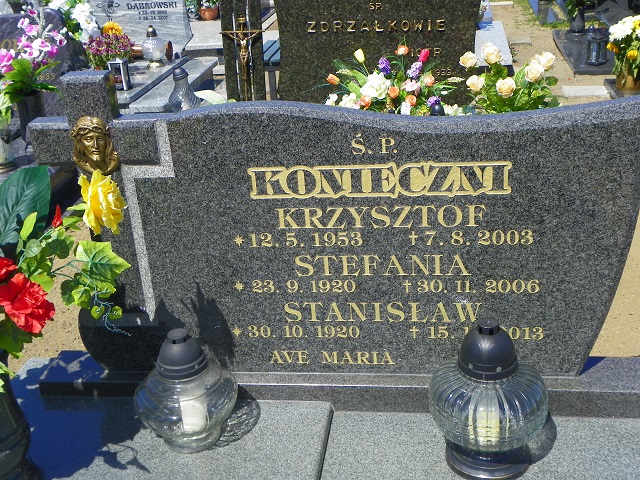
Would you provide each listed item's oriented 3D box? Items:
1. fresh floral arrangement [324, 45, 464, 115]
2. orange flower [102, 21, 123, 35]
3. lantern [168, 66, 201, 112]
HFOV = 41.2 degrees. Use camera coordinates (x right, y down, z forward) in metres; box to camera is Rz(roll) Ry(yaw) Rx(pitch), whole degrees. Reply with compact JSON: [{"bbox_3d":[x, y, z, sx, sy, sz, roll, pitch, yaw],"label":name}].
[{"bbox_3d":[0.355,-0.745,4.050,0.640,0.370,0.380,0,24,9],"label":"fresh floral arrangement"},{"bbox_3d":[-1.305,-1.334,5.350,0.120,0.085,0.110,0,24,9],"label":"orange flower"},{"bbox_3d":[-0.669,-0.719,4.200,0.158,0.270,0.158,0,24,9],"label":"lantern"}]

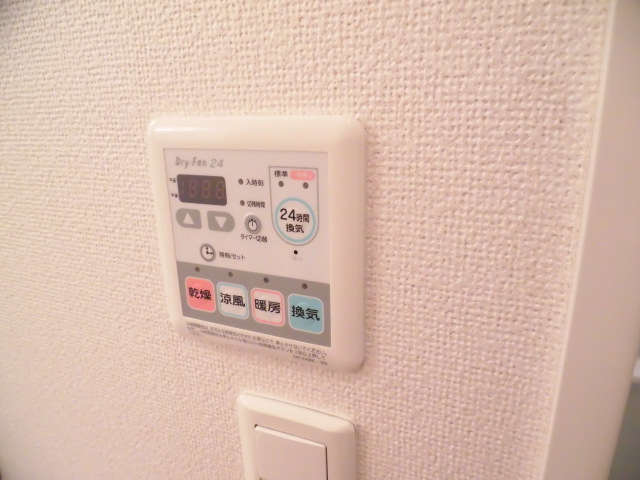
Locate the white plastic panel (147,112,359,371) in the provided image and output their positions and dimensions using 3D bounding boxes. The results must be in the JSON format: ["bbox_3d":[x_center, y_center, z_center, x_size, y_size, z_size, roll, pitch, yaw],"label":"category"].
[{"bbox_3d":[-0.035,0.002,0.219,0.118,0.120,0.012,6,16,24],"label":"white plastic panel"}]

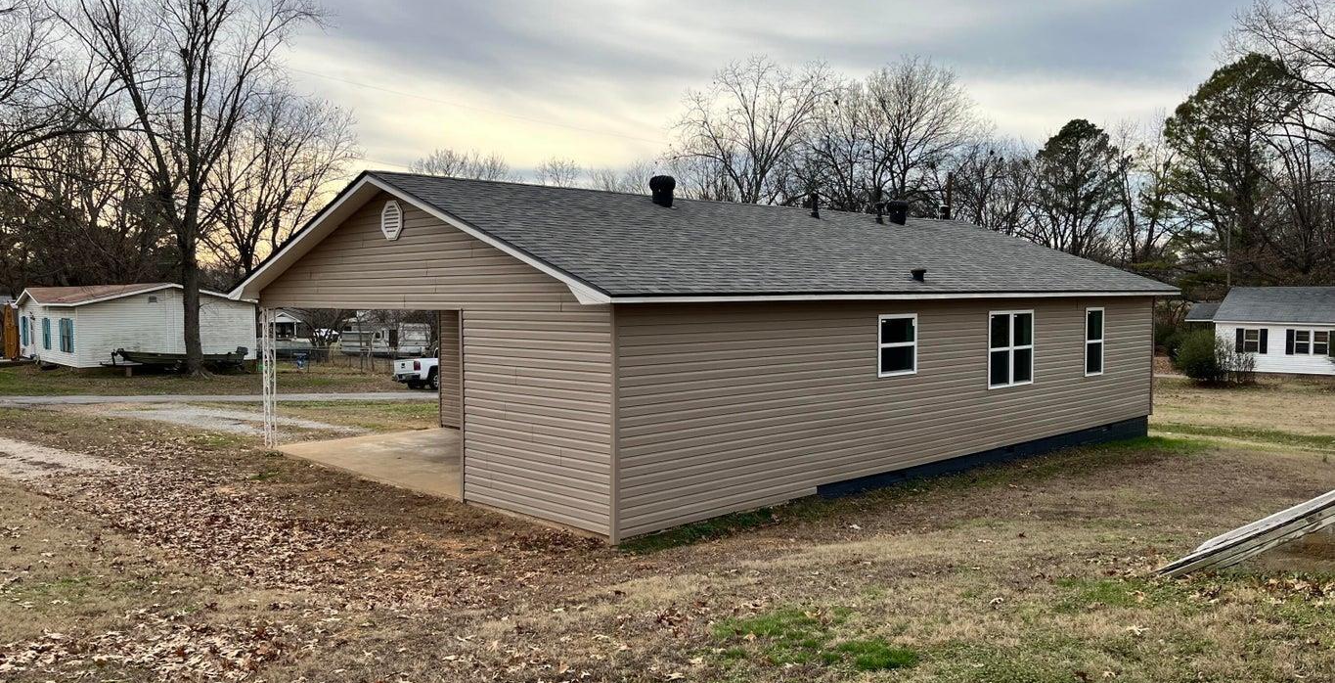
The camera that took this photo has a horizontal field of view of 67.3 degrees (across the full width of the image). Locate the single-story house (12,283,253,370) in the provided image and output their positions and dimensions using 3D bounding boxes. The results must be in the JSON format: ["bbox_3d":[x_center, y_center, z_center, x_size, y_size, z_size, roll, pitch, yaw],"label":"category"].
[{"bbox_3d":[-26.265,-0.915,49.391,8.090,3.640,12.090,-3,4,-43],"label":"single-story house"}]

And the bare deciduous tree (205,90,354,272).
[{"bbox_3d":[-23.442,-7.083,61.000,9.010,16.220,9.000,-1,3,-21],"label":"bare deciduous tree"}]

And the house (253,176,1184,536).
[{"bbox_3d":[1.398,-0.354,19.637,15.550,4.750,10.780,-3,4,-43],"label":"house"}]

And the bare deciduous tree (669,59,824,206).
[{"bbox_3d":[4.514,-7.258,56.000,9.200,17.470,9.000,0,3,5],"label":"bare deciduous tree"}]

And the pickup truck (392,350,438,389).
[{"bbox_3d":[-10.057,1.190,48.185,2.030,1.880,5.800,2,4,41],"label":"pickup truck"}]

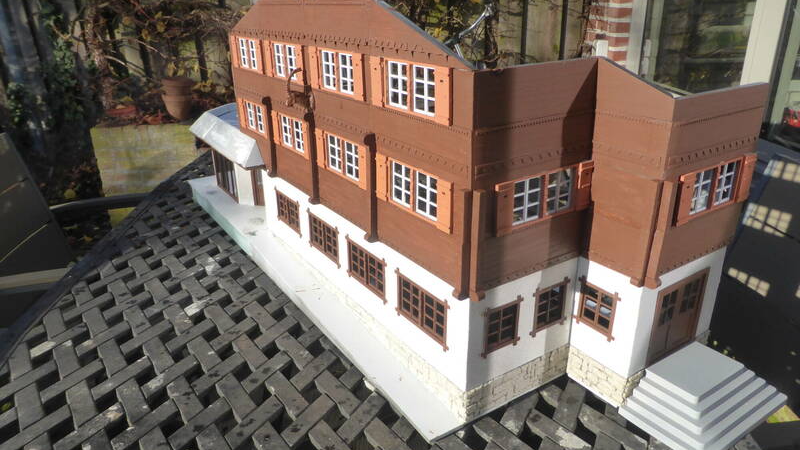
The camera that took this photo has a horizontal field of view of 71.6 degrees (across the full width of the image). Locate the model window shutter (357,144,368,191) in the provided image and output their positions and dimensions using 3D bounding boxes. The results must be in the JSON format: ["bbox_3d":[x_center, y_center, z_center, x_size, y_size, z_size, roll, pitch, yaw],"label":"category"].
[{"bbox_3d":[-0.045,-0.073,0.690,0.004,0.055,0.022,-14,25,-30],"label":"model window shutter"}]

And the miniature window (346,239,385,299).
[{"bbox_3d":[-0.042,0.058,0.745,0.007,0.064,0.101,-14,25,-30],"label":"miniature window"}]

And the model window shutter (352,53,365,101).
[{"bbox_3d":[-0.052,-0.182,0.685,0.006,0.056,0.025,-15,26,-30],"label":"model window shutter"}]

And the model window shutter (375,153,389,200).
[{"bbox_3d":[-0.020,-0.056,0.655,0.004,0.056,0.025,-14,25,-30],"label":"model window shutter"}]

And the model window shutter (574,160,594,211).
[{"bbox_3d":[0.200,-0.042,0.604,0.024,0.053,0.004,-14,25,-30],"label":"model window shutter"}]

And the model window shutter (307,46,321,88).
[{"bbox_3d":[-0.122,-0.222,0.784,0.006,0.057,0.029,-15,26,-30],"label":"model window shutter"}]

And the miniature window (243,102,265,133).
[{"bbox_3d":[-0.235,-0.176,0.901,0.007,0.045,0.077,-14,26,-30],"label":"miniature window"}]

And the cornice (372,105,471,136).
[{"bbox_3d":[0.019,-0.108,0.569,0.004,0.007,0.176,-14,25,-30],"label":"cornice"}]

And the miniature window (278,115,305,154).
[{"bbox_3d":[-0.151,-0.128,0.780,0.007,0.045,0.076,-14,26,-30],"label":"miniature window"}]

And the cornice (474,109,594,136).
[{"bbox_3d":[0.124,-0.090,0.483,0.148,0.008,0.007,-14,26,-30],"label":"cornice"}]

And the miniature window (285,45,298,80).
[{"bbox_3d":[-0.166,-0.247,0.846,0.008,0.050,0.036,-15,26,-30],"label":"miniature window"}]

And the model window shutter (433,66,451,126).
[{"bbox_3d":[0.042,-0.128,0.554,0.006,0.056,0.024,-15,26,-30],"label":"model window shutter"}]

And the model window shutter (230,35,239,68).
[{"bbox_3d":[-0.268,-0.282,0.905,0.006,0.049,0.028,-14,26,-30],"label":"model window shutter"}]

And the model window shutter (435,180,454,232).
[{"bbox_3d":[0.041,-0.016,0.503,0.006,0.049,0.025,-14,26,-30],"label":"model window shutter"}]

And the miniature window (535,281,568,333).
[{"bbox_3d":[0.171,0.092,0.638,0.053,0.062,0.007,-14,25,-30],"label":"miniature window"}]

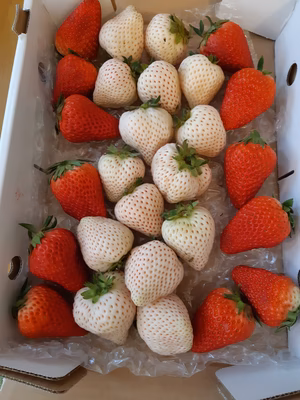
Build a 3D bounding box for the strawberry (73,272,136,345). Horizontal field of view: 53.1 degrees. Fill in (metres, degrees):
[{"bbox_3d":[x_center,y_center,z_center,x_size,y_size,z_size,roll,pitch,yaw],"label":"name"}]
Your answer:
[{"bbox_3d":[-0.036,0.086,0.236,0.048,0.045,0.051,-25,108,-3],"label":"strawberry"}]

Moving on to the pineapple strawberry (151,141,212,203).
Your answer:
[{"bbox_3d":[0.027,-0.024,0.259,0.053,0.049,0.054,27,117,7],"label":"pineapple strawberry"}]

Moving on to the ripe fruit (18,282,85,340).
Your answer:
[{"bbox_3d":[-0.076,0.087,0.235,0.057,0.036,0.039,18,76,2],"label":"ripe fruit"}]

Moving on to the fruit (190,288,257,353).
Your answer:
[{"bbox_3d":[0.056,0.094,0.231,0.051,0.039,0.042,-42,79,6],"label":"fruit"}]

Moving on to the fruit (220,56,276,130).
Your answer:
[{"bbox_3d":[0.087,-0.094,0.269,0.044,0.041,0.074,31,81,8],"label":"fruit"}]

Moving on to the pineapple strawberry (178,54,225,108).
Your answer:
[{"bbox_3d":[0.047,-0.108,0.276,0.041,0.038,0.055,14,84,5],"label":"pineapple strawberry"}]

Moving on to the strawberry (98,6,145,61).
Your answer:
[{"bbox_3d":[-0.029,-0.166,0.301,0.046,0.043,0.052,8,84,2],"label":"strawberry"}]

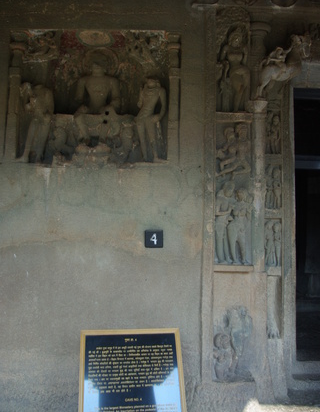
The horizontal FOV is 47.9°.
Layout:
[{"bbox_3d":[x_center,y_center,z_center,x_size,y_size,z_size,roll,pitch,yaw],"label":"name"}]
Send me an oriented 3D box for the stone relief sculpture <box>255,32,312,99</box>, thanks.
[{"bbox_3d":[1.206,-1.374,3.546,0.486,0.597,0.240,0,-5,8],"label":"stone relief sculpture"}]

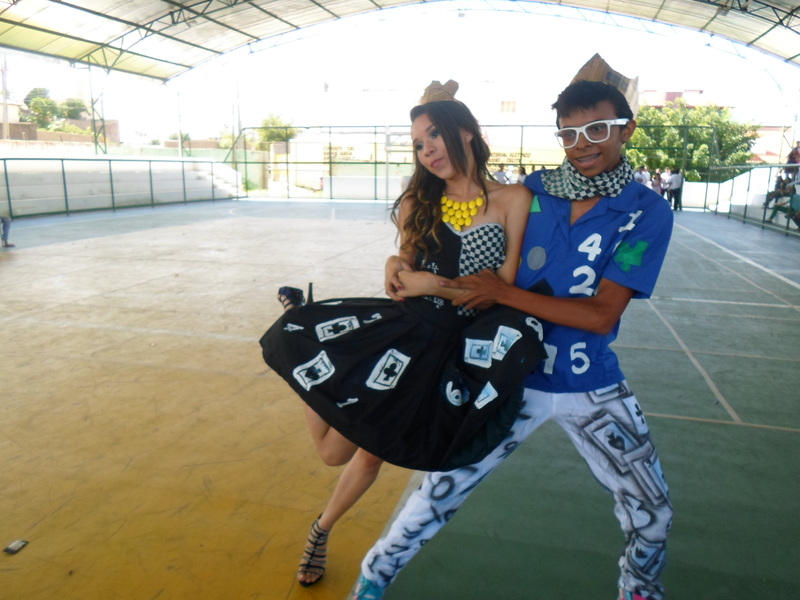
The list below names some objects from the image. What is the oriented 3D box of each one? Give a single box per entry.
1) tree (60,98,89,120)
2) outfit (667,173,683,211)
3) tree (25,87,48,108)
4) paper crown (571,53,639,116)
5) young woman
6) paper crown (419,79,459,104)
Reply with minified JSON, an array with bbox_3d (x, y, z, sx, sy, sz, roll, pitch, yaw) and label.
[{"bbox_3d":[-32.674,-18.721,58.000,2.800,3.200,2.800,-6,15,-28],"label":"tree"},{"bbox_3d":[10.832,-4.281,22.800,0.380,1.420,0.520,5,14,18],"label":"outfit"},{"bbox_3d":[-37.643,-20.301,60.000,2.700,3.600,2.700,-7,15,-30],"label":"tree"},{"bbox_3d":[0.571,-0.593,1.620,0.190,0.160,0.190,6,16,42],"label":"paper crown"},{"bbox_3d":[-0.003,0.229,1.981,0.880,1.690,0.620,4,13,14],"label":"young woman"},{"bbox_3d":[0.116,-0.625,1.740,0.115,0.090,0.115,1,13,0],"label":"paper crown"}]

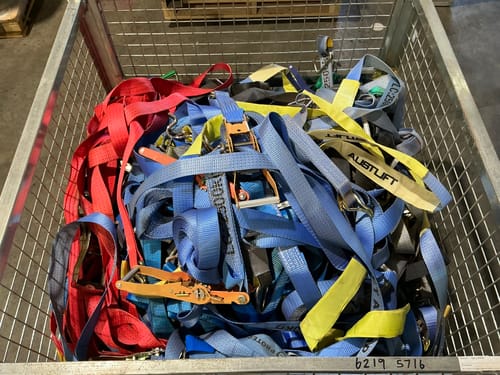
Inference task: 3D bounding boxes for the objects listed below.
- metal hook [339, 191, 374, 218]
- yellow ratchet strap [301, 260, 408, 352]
[{"bbox_3d":[0.259,0.041,0.990,0.088,0.045,0.056,36,64,22],"label":"metal hook"},{"bbox_3d":[0.244,0.287,0.983,0.240,0.100,0.195,-1,57,0],"label":"yellow ratchet strap"}]

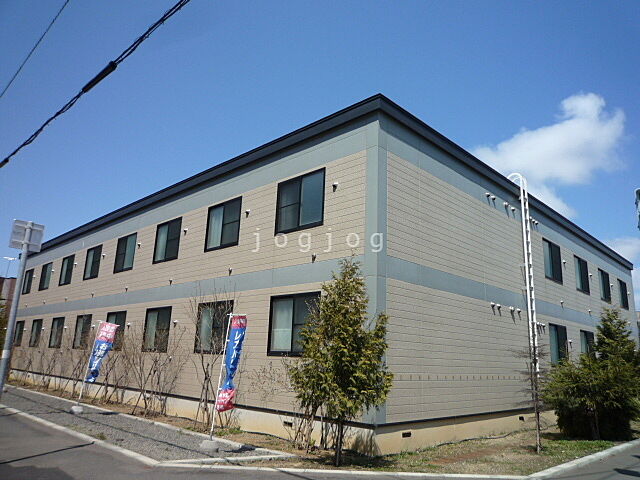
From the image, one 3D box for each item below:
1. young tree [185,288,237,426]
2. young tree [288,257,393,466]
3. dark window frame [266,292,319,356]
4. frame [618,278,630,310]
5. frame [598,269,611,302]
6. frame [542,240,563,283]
[{"bbox_3d":[-2.602,2.792,11.189,1.050,3.270,0.950,-12,-19,43],"label":"young tree"},{"bbox_3d":[0.400,1.959,7.933,1.650,3.500,1.650,2,-14,0],"label":"young tree"},{"bbox_3d":[-0.581,1.886,10.156,1.660,1.360,0.120,-12,-20,43],"label":"dark window frame"},{"bbox_3d":[15.118,2.751,23.006,0.120,1.360,1.680,-12,-20,43],"label":"frame"},{"bbox_3d":[13.059,2.131,21.145,0.130,1.380,1.680,-12,-19,43],"label":"frame"},{"bbox_3d":[8.287,0.777,16.409,0.130,1.380,1.680,-12,-19,43],"label":"frame"}]

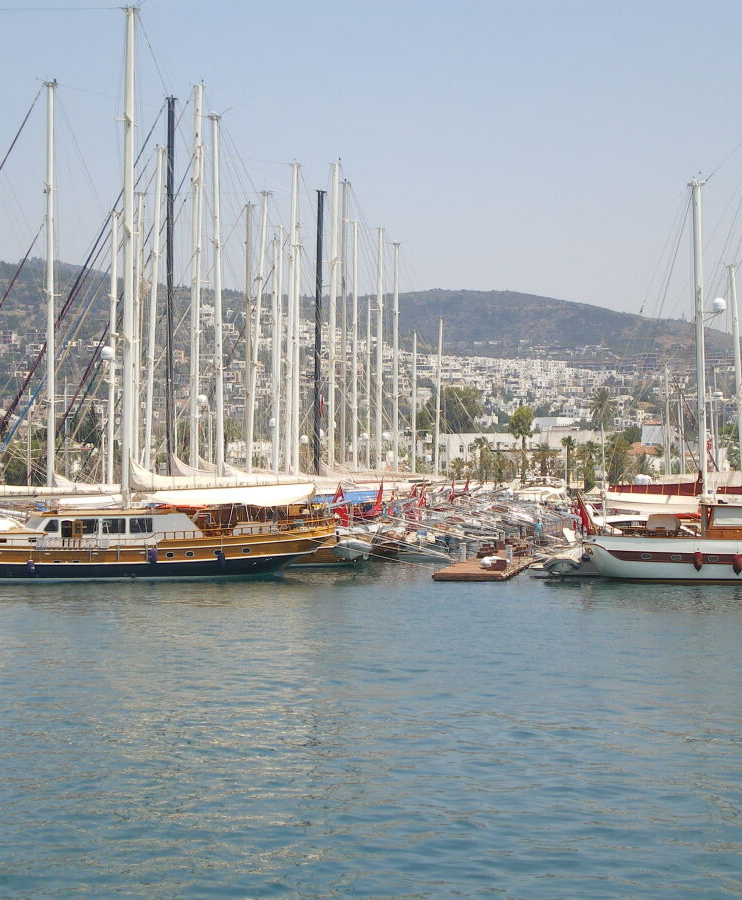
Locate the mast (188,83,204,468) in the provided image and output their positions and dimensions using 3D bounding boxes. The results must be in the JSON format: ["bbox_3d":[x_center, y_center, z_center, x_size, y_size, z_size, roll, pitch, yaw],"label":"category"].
[{"bbox_3d":[-13.558,-11.951,174.000,0.500,32.710,0.500,1,0,0],"label":"mast"}]

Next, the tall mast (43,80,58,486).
[{"bbox_3d":[-19.634,-9.084,138.000,0.420,26.970,0.420,0,0,0],"label":"tall mast"}]

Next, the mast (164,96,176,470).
[{"bbox_3d":[-14.860,-10.821,166.000,0.470,30.440,0.470,1,0,0],"label":"mast"}]

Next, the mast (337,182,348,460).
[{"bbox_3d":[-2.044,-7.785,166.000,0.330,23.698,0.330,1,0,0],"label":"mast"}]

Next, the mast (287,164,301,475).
[{"bbox_3d":[-5.539,-8.099,158.000,0.360,23.986,0.360,1,0,0],"label":"mast"}]

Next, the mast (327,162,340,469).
[{"bbox_3d":[-2.937,-8.900,174.000,0.460,26.600,0.460,1,0,0],"label":"mast"}]

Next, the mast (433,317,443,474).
[{"bbox_3d":[6.036,-3.772,200.000,0.300,15.989,0.300,2,0,0],"label":"mast"}]

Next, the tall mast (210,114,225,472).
[{"bbox_3d":[-9.380,-8.074,138.000,0.420,24.950,0.420,-1,0,0],"label":"tall mast"}]

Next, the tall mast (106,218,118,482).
[{"bbox_3d":[-16.995,-5.633,148.000,0.360,20.070,0.360,1,0,0],"label":"tall mast"}]

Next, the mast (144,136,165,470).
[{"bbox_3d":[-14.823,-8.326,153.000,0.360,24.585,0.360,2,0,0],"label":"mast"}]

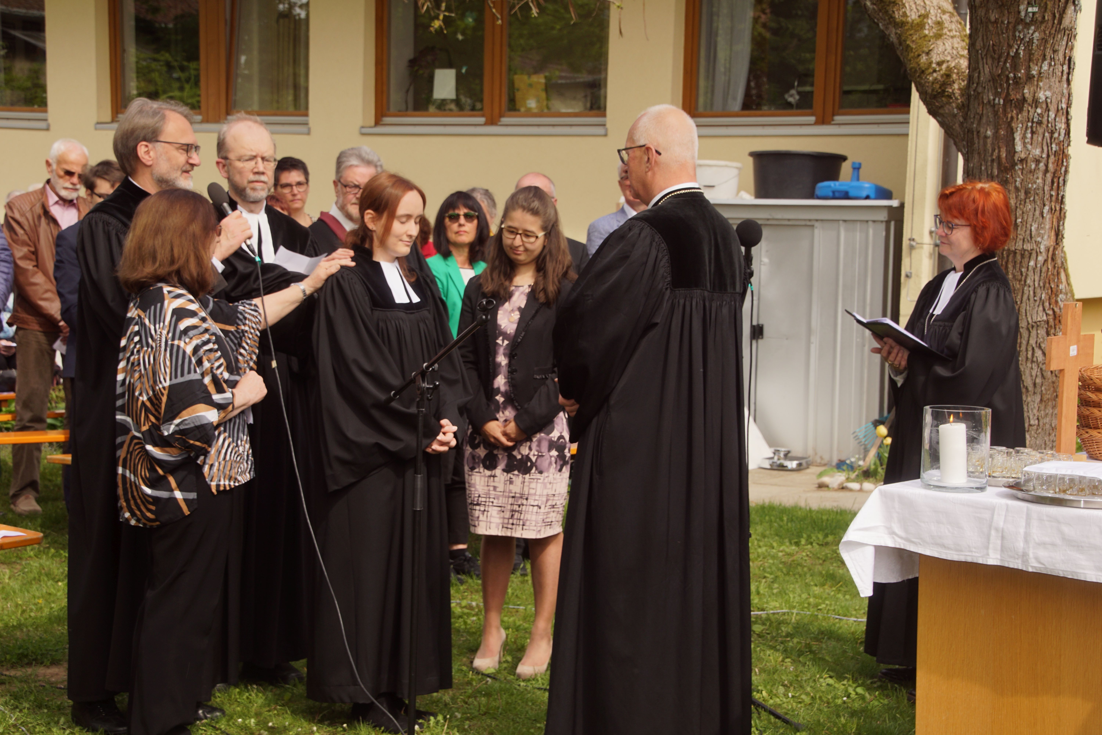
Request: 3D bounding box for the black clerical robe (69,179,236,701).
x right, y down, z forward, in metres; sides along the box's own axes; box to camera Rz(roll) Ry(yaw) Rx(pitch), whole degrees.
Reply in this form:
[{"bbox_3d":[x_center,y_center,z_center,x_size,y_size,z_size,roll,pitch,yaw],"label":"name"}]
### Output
[{"bbox_3d":[-1.190,0.225,6.859,0.490,1.572,0.560,2,6,2],"label":"black clerical robe"}]

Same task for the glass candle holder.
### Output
[{"bbox_3d":[1.050,0.207,5.939,0.176,0.199,0.176,1,6,0],"label":"glass candle holder"}]

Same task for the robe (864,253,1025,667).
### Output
[{"bbox_3d":[1.290,0.311,7.517,0.470,1.366,0.520,-2,6,-29],"label":"robe"}]

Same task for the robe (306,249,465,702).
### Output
[{"bbox_3d":[-0.491,0.329,6.822,0.520,1.359,0.400,-4,8,-42],"label":"robe"}]

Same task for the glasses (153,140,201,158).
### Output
[{"bbox_3d":[-1.118,-0.645,6.770,0.140,0.046,0.142,7,6,4],"label":"glasses"}]

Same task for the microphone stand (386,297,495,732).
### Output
[{"bbox_3d":[-0.329,0.471,6.253,0.580,1.325,0.560,2,6,3],"label":"microphone stand"}]

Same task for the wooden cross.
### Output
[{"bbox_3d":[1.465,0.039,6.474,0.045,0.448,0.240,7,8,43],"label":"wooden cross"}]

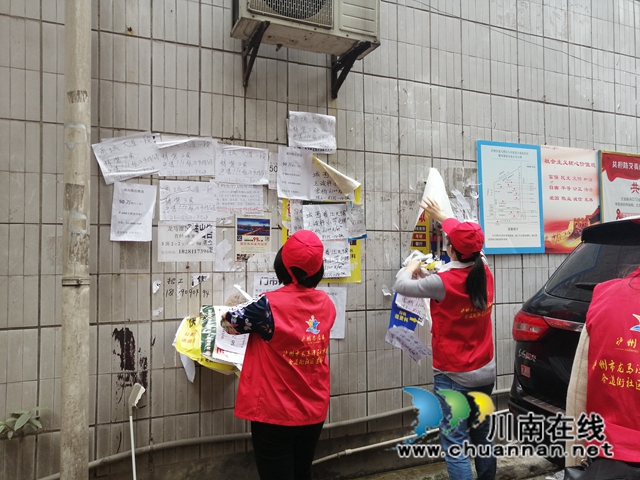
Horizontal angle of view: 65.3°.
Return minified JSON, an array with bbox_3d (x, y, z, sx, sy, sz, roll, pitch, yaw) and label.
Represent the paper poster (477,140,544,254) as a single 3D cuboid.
[{"bbox_3d":[1.384,-0.304,3.579,0.612,0.795,0.020,-1,-1,-24],"label":"paper poster"}]

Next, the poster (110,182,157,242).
[{"bbox_3d":[-0.949,-0.144,2.541,0.212,0.300,0.020,4,-4,-23],"label":"poster"}]

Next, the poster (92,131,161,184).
[{"bbox_3d":[-0.964,-0.417,2.521,0.305,0.208,0.015,-19,7,-24],"label":"poster"}]

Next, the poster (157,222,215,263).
[{"bbox_3d":[-0.696,0.008,2.631,0.298,0.210,0.015,0,-2,-24],"label":"poster"}]

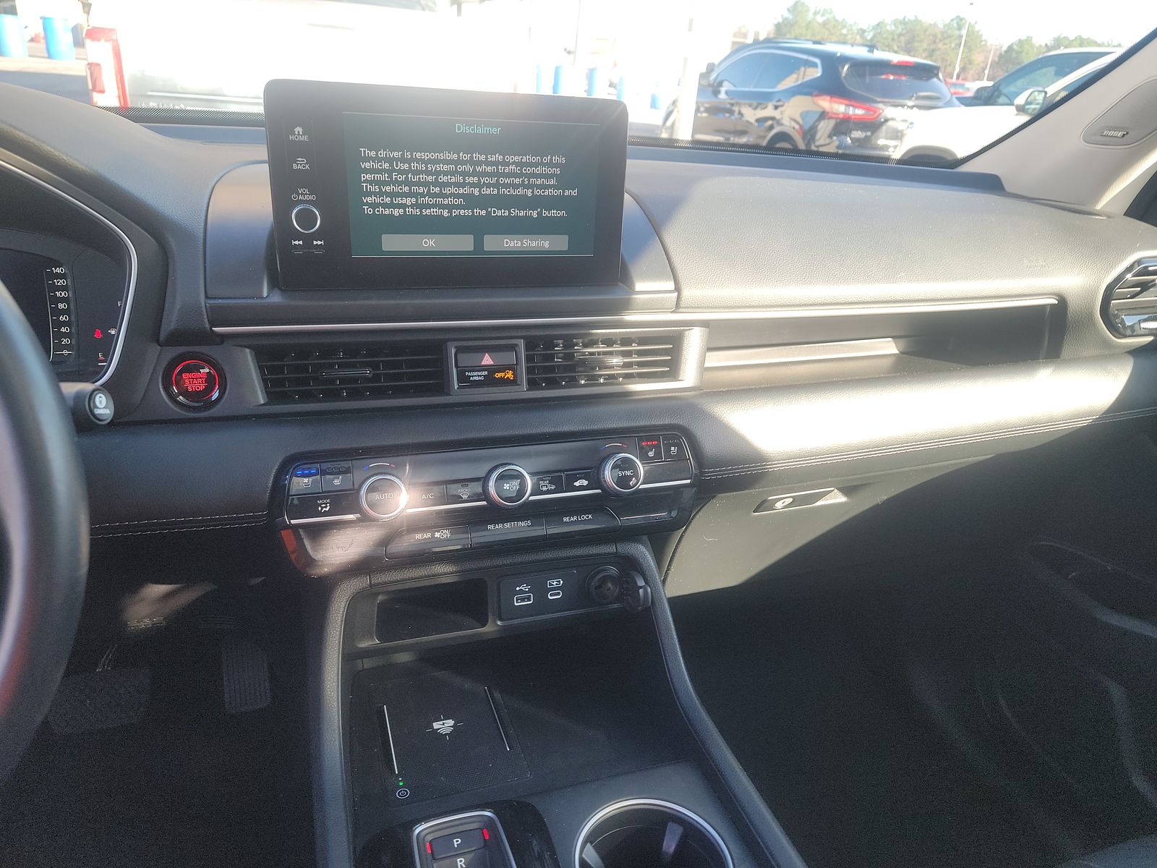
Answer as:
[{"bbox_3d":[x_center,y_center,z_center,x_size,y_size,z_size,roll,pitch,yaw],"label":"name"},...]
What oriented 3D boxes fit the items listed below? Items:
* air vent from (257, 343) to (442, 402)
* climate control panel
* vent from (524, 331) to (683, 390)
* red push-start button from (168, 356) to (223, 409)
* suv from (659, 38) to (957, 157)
[{"bbox_3d":[-0.163,-0.044,0.578,0.127,0.042,0.030,-5,9,-18],"label":"air vent"},{"bbox_3d":[-0.057,0.039,0.571,0.284,0.079,0.050,-5,7,-18],"label":"climate control panel"},{"bbox_3d":[0.017,-0.058,0.638,0.122,0.042,0.030,-5,9,-18],"label":"vent"},{"bbox_3d":[-0.255,-0.034,0.534,0.037,0.037,0.016,-5,9,-18],"label":"red push-start button"},{"bbox_3d":[2.710,-4.280,10.610,1.840,1.590,4.390,-8,28,-23],"label":"suv"}]

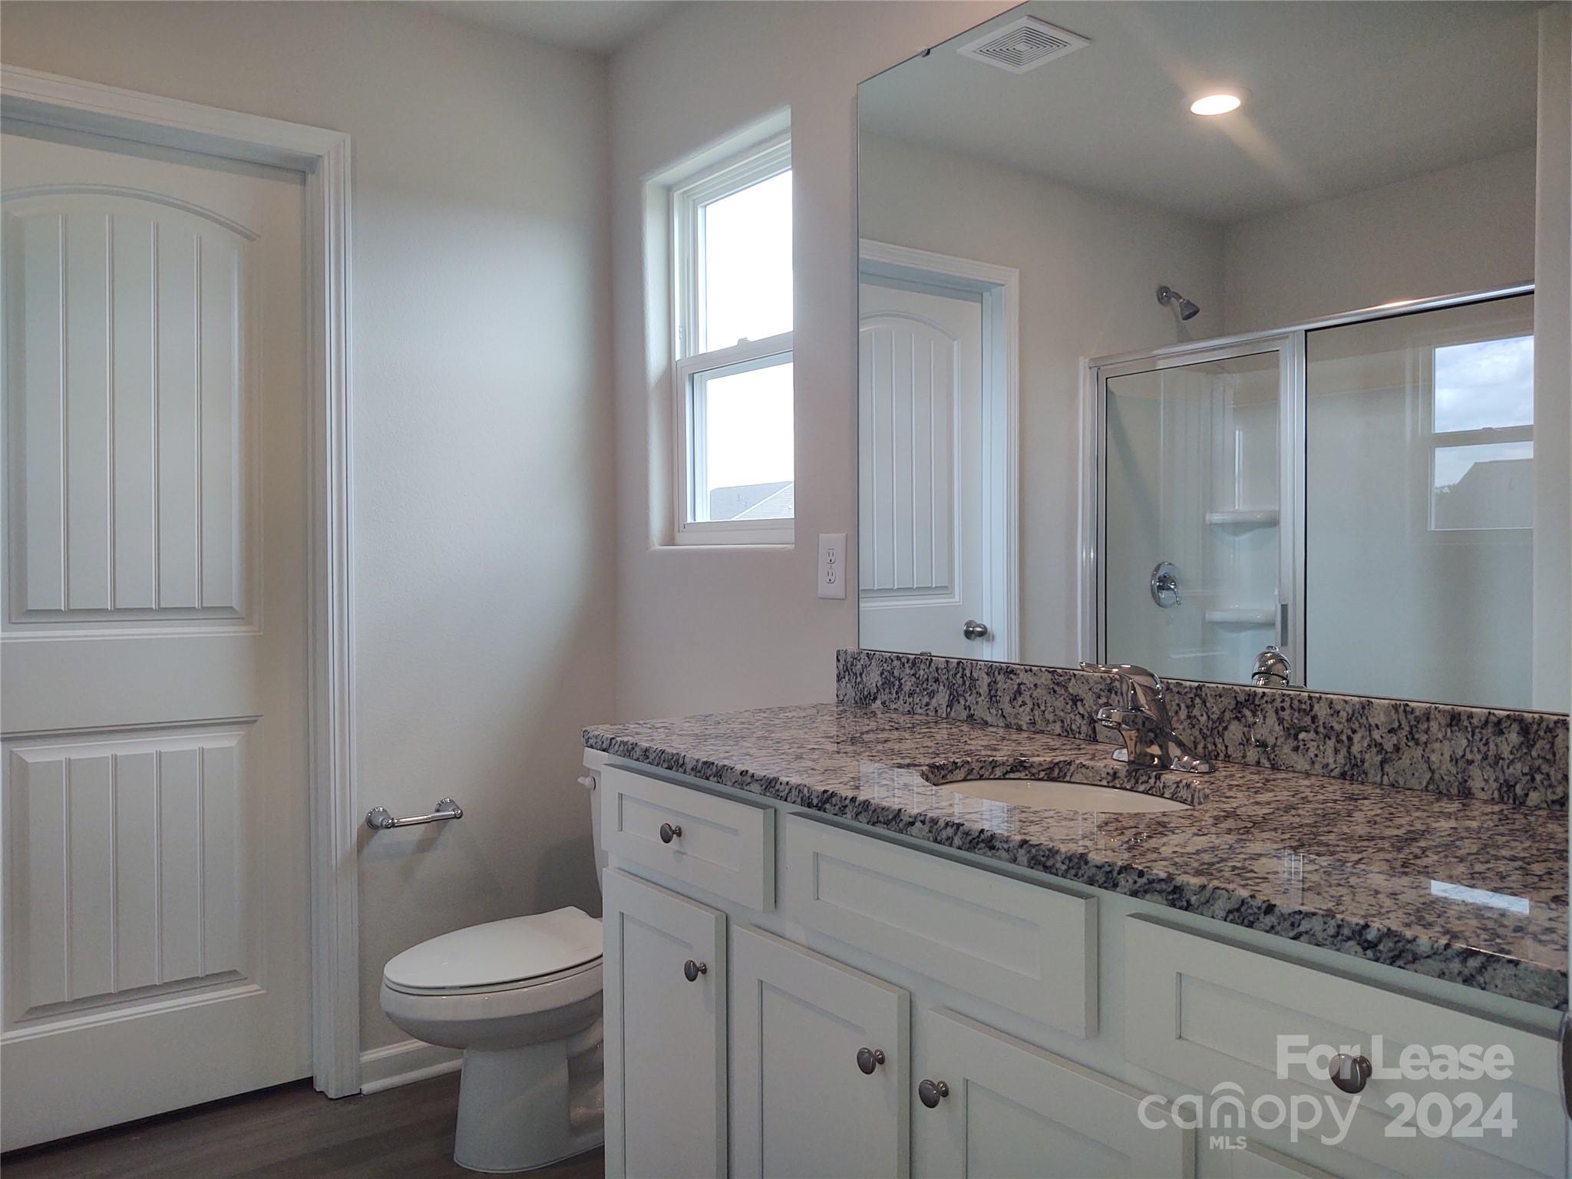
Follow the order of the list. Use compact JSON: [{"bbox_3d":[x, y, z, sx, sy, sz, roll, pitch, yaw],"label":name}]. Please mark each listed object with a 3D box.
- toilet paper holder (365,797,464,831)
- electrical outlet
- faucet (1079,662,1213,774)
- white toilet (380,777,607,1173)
[{"bbox_3d":[-0.831,0.514,2.776,0.212,0.052,0.083,-1,2,-36],"label":"toilet paper holder"},{"bbox_3d":[0.090,-0.044,2.375,0.008,0.125,0.084,-1,2,-36],"label":"electrical outlet"},{"bbox_3d":[0.459,0.165,1.614,0.158,0.140,0.160,-1,2,-36],"label":"faucet"},{"bbox_3d":[-0.465,0.745,2.507,0.740,0.750,0.440,-1,2,-36],"label":"white toilet"}]

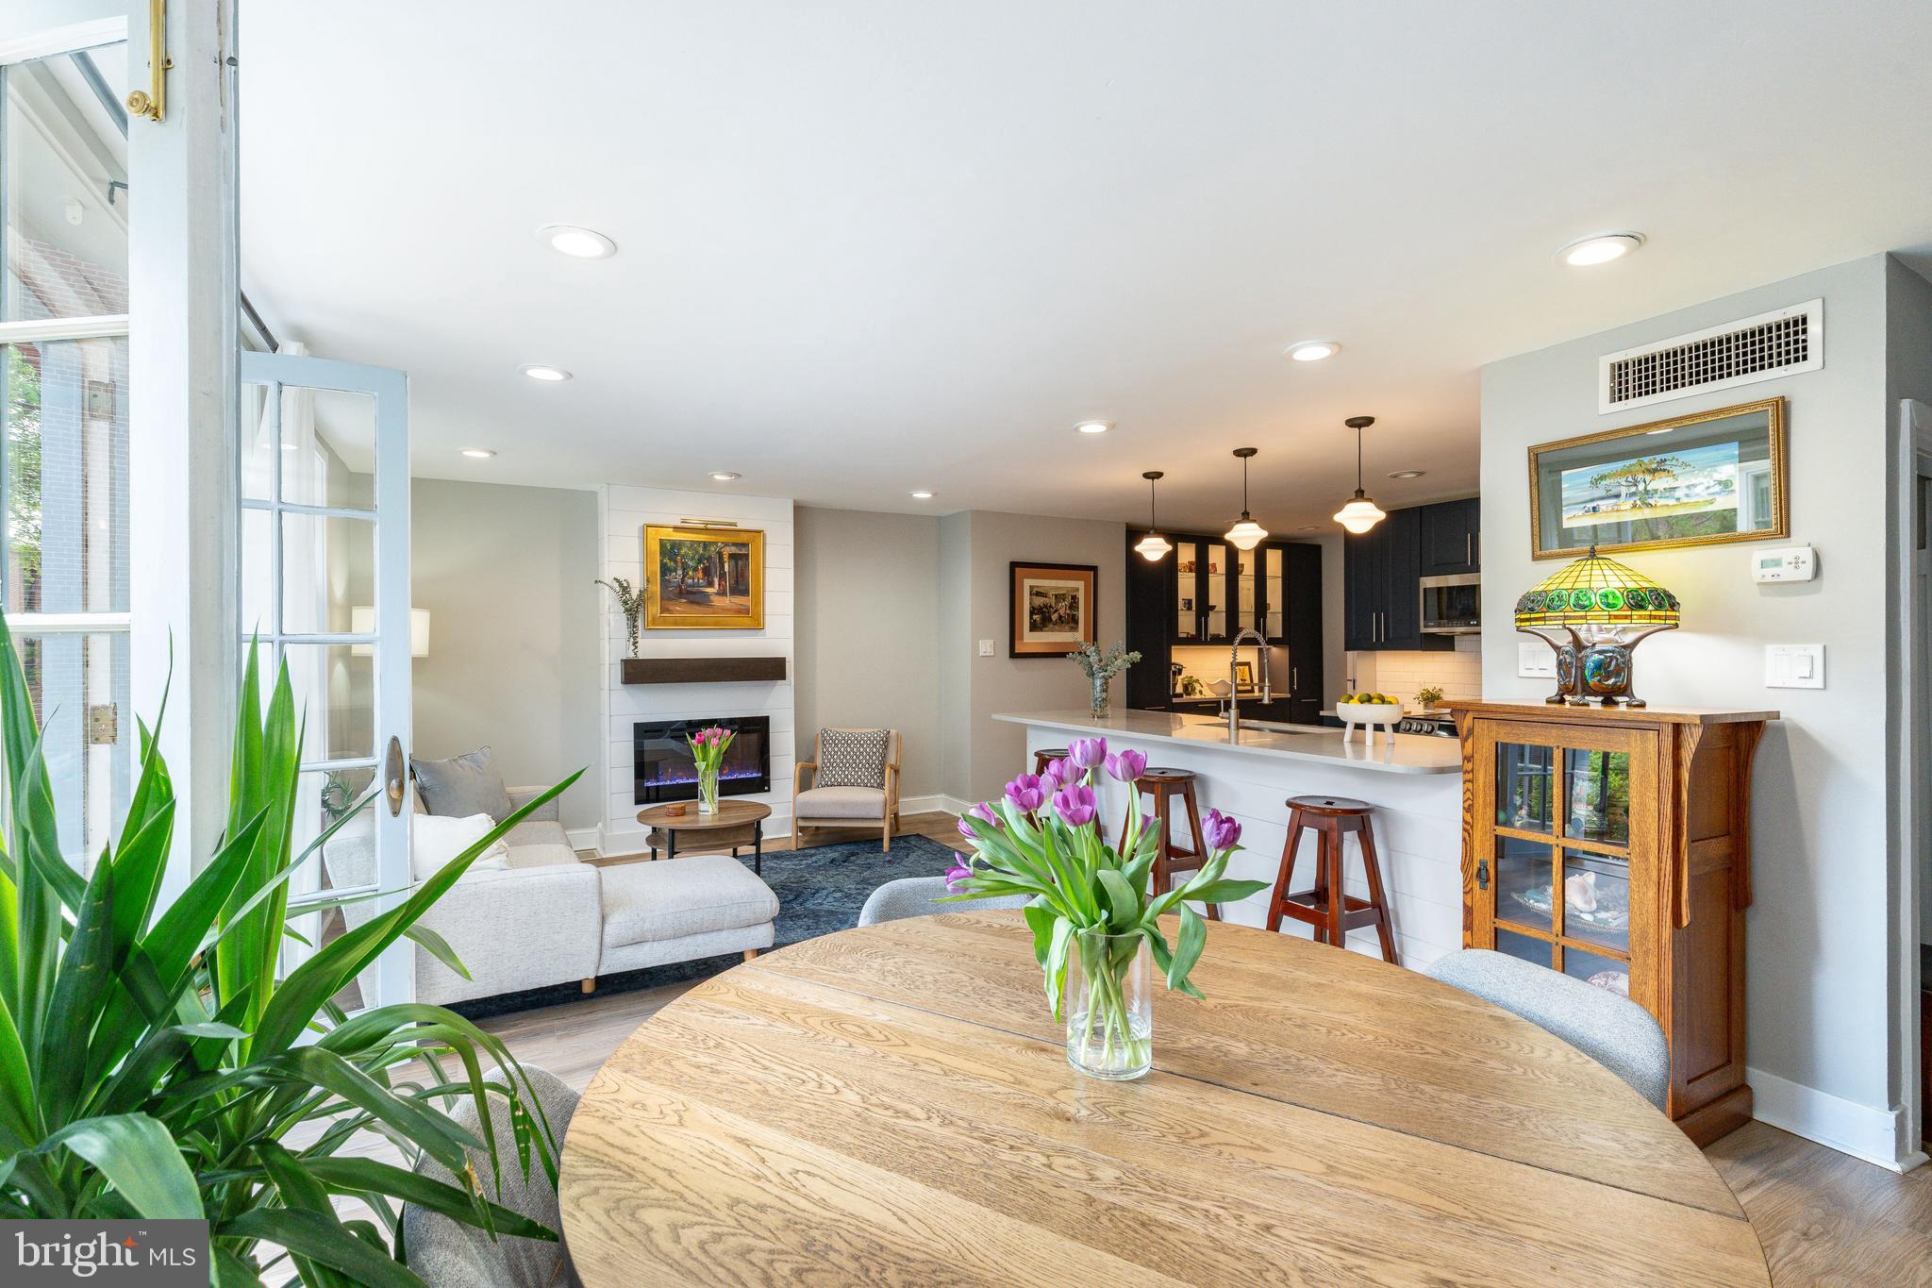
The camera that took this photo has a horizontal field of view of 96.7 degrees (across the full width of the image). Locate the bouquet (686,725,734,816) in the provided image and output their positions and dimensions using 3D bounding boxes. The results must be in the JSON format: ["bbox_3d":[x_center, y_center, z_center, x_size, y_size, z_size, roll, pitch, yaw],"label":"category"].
[{"bbox_3d":[-1.458,0.712,4.874,0.275,0.490,0.250,0,0,-29],"label":"bouquet"}]

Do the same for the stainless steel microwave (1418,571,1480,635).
[{"bbox_3d":[3.399,-0.253,5.497,0.400,0.390,0.745,0,0,-29],"label":"stainless steel microwave"}]

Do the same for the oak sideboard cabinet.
[{"bbox_3d":[1.943,0.792,2.648,0.485,1.192,0.720,0,0,-29],"label":"oak sideboard cabinet"}]

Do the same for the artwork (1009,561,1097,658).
[{"bbox_3d":[0.740,-0.265,7.082,0.885,0.775,0.035,0,0,-30],"label":"artwork"}]

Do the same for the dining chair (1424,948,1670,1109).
[{"bbox_3d":[0.835,1.013,1.510,0.560,0.800,0.510,0,0,-21],"label":"dining chair"}]

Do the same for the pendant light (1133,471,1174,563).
[{"bbox_3d":[1.140,-0.763,5.196,0.225,0.525,0.225,0,0,0],"label":"pendant light"}]

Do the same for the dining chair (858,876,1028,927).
[{"bbox_3d":[0.020,1.013,1.985,0.510,0.800,0.560,0,0,-16],"label":"dining chair"}]

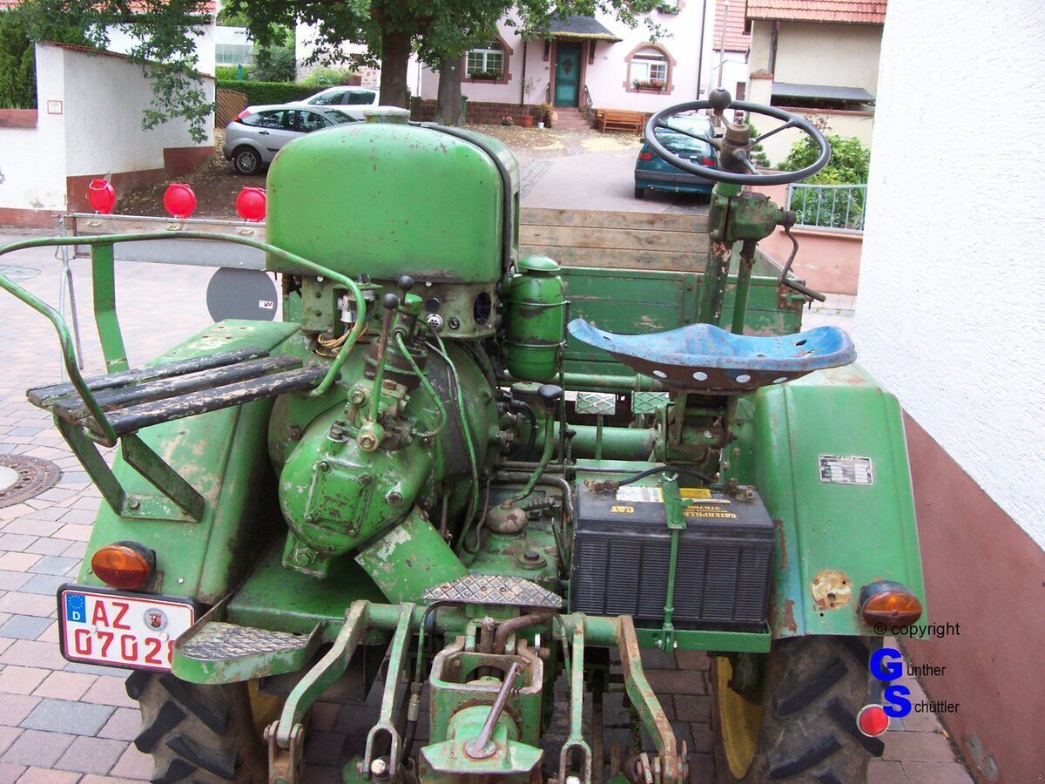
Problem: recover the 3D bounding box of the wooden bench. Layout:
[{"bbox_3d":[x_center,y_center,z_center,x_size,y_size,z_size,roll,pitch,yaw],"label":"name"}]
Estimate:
[{"bbox_3d":[3.390,-9.373,35.500,1.650,0.860,0.600,3,14,0],"label":"wooden bench"}]

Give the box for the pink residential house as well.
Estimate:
[{"bbox_3d":[1.778,-14.726,40.127,10.200,8.500,9.500,3,14,0],"label":"pink residential house"}]

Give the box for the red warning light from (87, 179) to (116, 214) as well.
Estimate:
[{"bbox_3d":[-2.467,-1.142,6.020,0.182,0.200,0.065,9,15,23],"label":"red warning light"}]

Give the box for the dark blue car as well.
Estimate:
[{"bbox_3d":[3.466,-5.029,21.932,1.680,1.400,4.000,6,22,11],"label":"dark blue car"}]

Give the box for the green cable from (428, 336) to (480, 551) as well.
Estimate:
[{"bbox_3d":[-0.142,0.106,2.100,0.105,0.440,0.120,2,17,4],"label":"green cable"}]

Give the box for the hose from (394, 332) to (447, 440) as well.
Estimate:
[{"bbox_3d":[-0.201,-0.013,2.020,0.097,0.195,0.085,2,17,4],"label":"hose"}]

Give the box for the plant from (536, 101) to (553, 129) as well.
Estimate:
[{"bbox_3d":[0.738,-9.563,35.500,0.600,0.970,0.550,5,13,11],"label":"plant"}]

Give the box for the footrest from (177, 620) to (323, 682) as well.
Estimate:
[{"bbox_3d":[-0.476,0.450,1.786,0.210,0.047,0.155,5,14,8],"label":"footrest"}]

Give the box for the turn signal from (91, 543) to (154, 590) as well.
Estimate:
[{"bbox_3d":[-0.739,0.322,1.900,0.108,0.073,0.063,2,17,4],"label":"turn signal"}]

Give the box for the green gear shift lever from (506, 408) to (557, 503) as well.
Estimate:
[{"bbox_3d":[0.015,0.128,2.030,0.100,0.195,0.050,3,13,3],"label":"green gear shift lever"}]

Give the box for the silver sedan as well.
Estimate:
[{"bbox_3d":[-4.321,-5.352,22.160,4.170,1.430,1.700,9,19,16],"label":"silver sedan"}]

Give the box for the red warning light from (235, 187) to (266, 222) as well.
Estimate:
[{"bbox_3d":[-1.471,-1.022,5.600,0.182,0.195,0.095,7,13,17],"label":"red warning light"}]

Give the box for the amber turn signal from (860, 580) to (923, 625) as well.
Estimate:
[{"bbox_3d":[0.642,0.368,1.790,0.106,0.072,0.063,2,17,4],"label":"amber turn signal"}]

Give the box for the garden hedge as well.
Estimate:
[{"bbox_3d":[-7.791,-8.833,31.500,3.800,1.500,0.900,1,13,-6],"label":"garden hedge"}]

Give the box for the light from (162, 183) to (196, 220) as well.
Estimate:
[{"bbox_3d":[-1.931,-1.073,5.790,0.182,0.200,0.065,5,14,9],"label":"light"}]

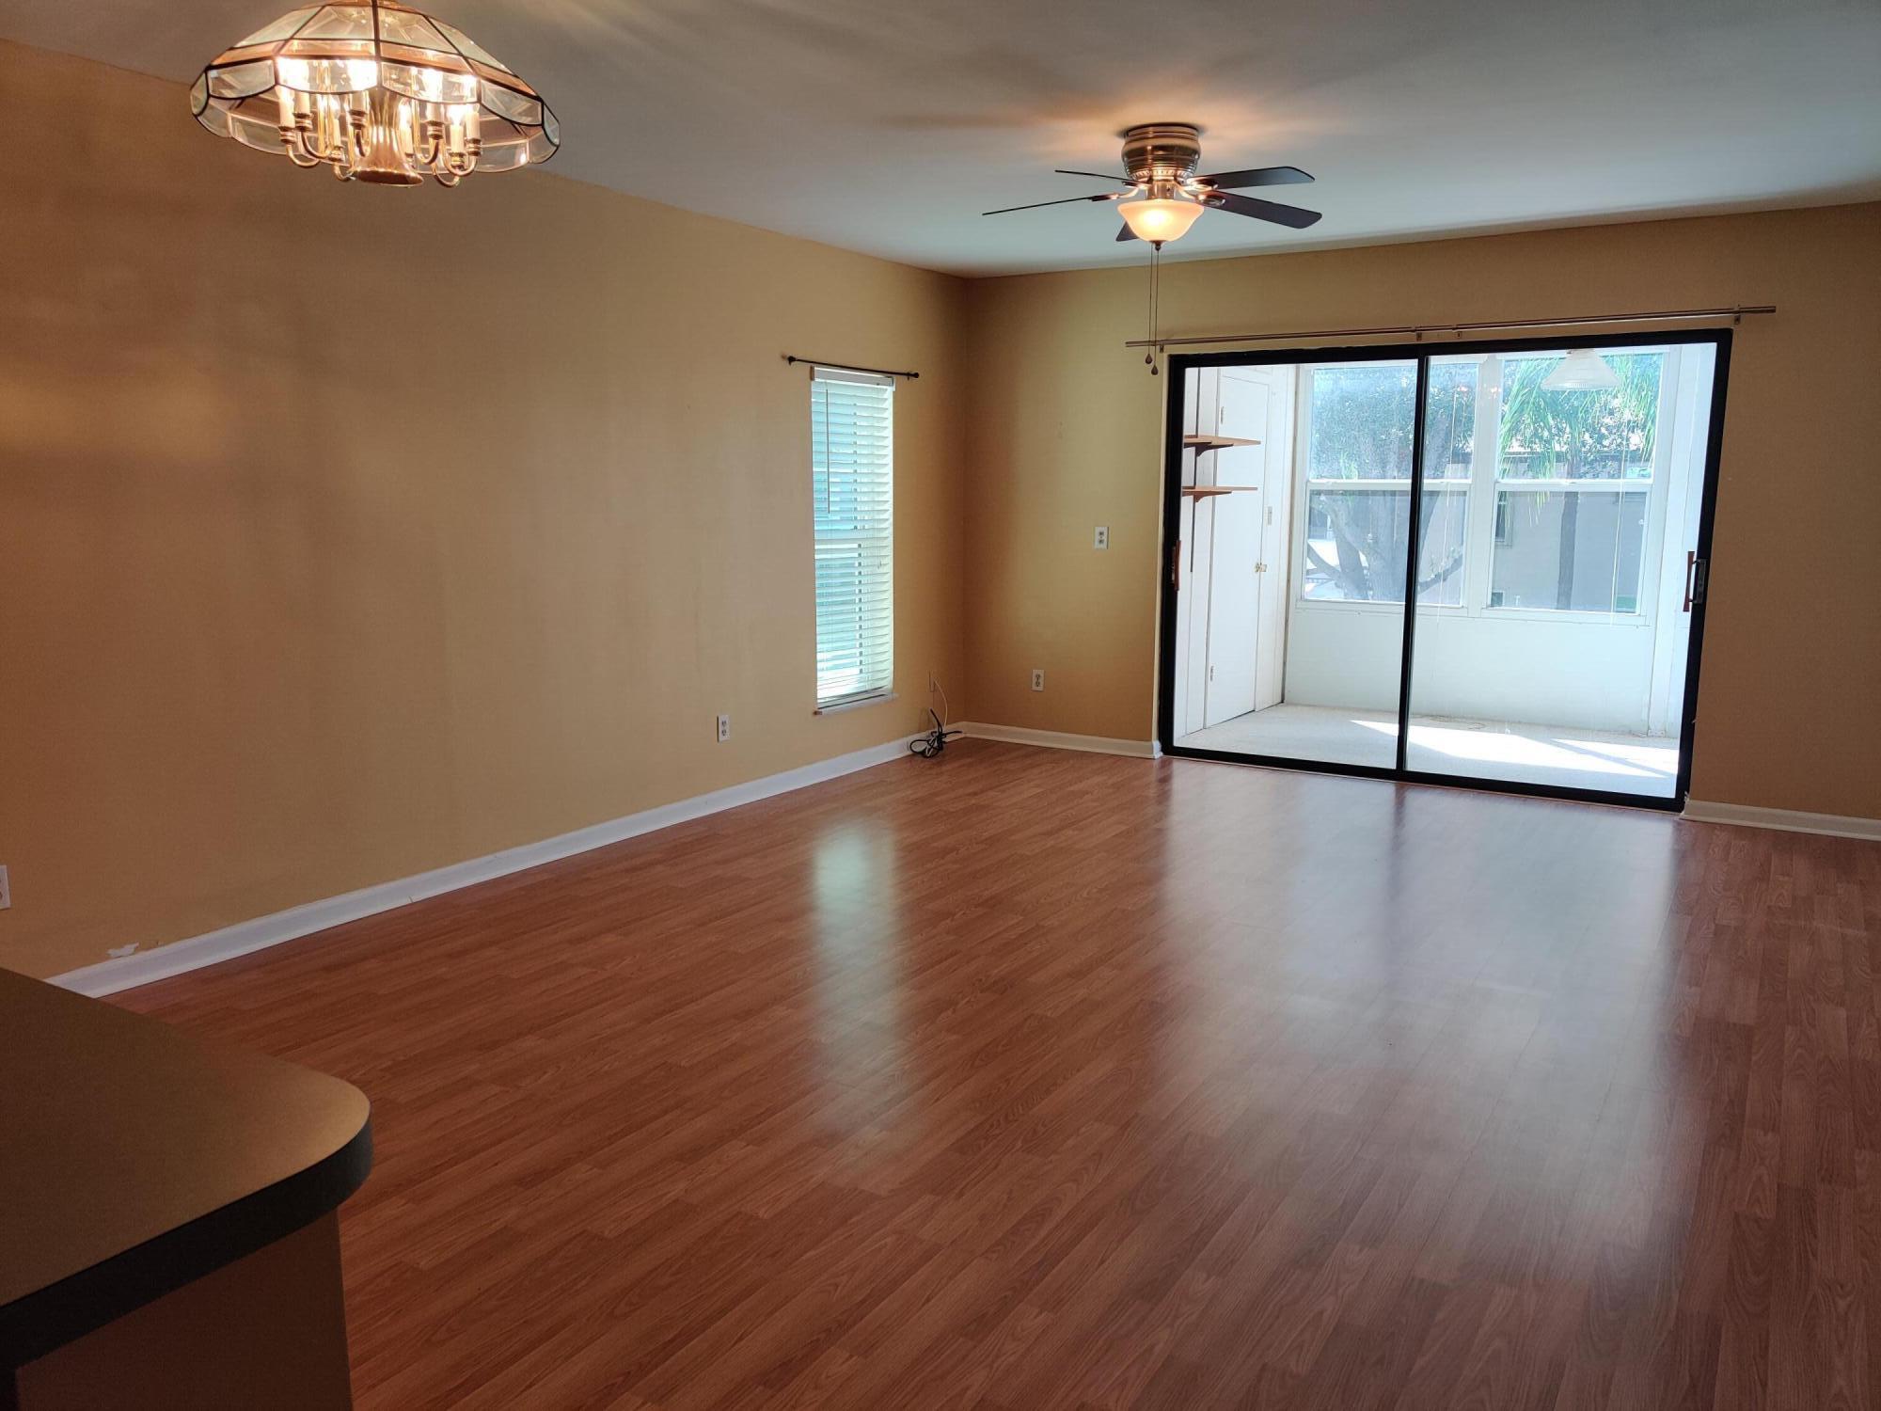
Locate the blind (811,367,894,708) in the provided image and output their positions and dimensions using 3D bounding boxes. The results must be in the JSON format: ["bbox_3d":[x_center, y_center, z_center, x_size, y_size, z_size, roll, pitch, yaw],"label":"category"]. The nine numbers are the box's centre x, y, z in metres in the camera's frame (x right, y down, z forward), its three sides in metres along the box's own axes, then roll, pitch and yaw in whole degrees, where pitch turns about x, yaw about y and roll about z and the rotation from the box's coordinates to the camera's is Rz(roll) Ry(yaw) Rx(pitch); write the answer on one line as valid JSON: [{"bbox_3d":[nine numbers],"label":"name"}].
[{"bbox_3d":[-0.425,-0.794,7.004,0.070,1.555,0.680,5,10,30],"label":"blind"}]

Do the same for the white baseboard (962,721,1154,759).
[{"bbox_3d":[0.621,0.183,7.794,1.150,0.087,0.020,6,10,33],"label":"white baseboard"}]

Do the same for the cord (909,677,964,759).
[{"bbox_3d":[-0.018,0.052,7.662,0.170,0.380,0.440,5,10,30],"label":"cord"}]

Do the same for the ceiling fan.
[{"bbox_3d":[0.673,-1.581,4.490,1.120,0.340,1.140,3,9,18],"label":"ceiling fan"}]

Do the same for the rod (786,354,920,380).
[{"bbox_3d":[-0.389,-1.567,6.833,0.080,0.050,1.080,5,10,30],"label":"rod"}]

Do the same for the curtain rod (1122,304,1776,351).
[{"bbox_3d":[2.095,-1.647,6.485,2.800,0.060,0.090,6,10,33],"label":"curtain rod"}]

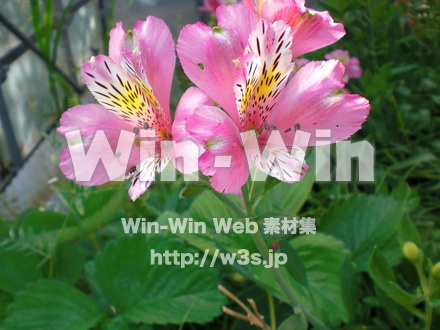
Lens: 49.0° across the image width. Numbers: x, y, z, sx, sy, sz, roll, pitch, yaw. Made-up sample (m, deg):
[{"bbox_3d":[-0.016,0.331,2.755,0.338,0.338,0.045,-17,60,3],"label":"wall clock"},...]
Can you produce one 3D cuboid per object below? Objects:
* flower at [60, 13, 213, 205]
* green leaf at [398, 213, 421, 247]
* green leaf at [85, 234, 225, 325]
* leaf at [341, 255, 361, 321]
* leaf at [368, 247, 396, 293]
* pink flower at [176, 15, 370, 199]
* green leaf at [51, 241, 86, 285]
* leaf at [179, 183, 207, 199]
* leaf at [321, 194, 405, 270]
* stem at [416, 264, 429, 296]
[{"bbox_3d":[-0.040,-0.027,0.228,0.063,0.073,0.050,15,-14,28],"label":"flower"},{"bbox_3d":[0.133,0.045,0.340,0.015,0.026,0.008,-14,15,3],"label":"green leaf"},{"bbox_3d":[-0.042,0.075,0.310,0.085,0.024,0.068,-20,43,-23],"label":"green leaf"},{"bbox_3d":[0.084,0.080,0.310,0.013,0.043,0.009,2,18,5],"label":"leaf"},{"bbox_3d":[0.108,0.069,0.320,0.014,0.033,0.009,-24,15,5],"label":"leaf"},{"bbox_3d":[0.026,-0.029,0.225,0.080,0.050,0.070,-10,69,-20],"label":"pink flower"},{"bbox_3d":[-0.110,0.071,0.350,0.025,0.034,0.010,-6,21,2],"label":"green leaf"},{"bbox_3d":[-0.014,0.013,0.250,0.016,0.008,0.008,-13,32,-22],"label":"leaf"},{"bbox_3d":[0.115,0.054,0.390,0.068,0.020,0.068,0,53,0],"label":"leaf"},{"bbox_3d":[0.130,0.074,0.310,0.004,0.021,0.004,-16,12,0],"label":"stem"}]

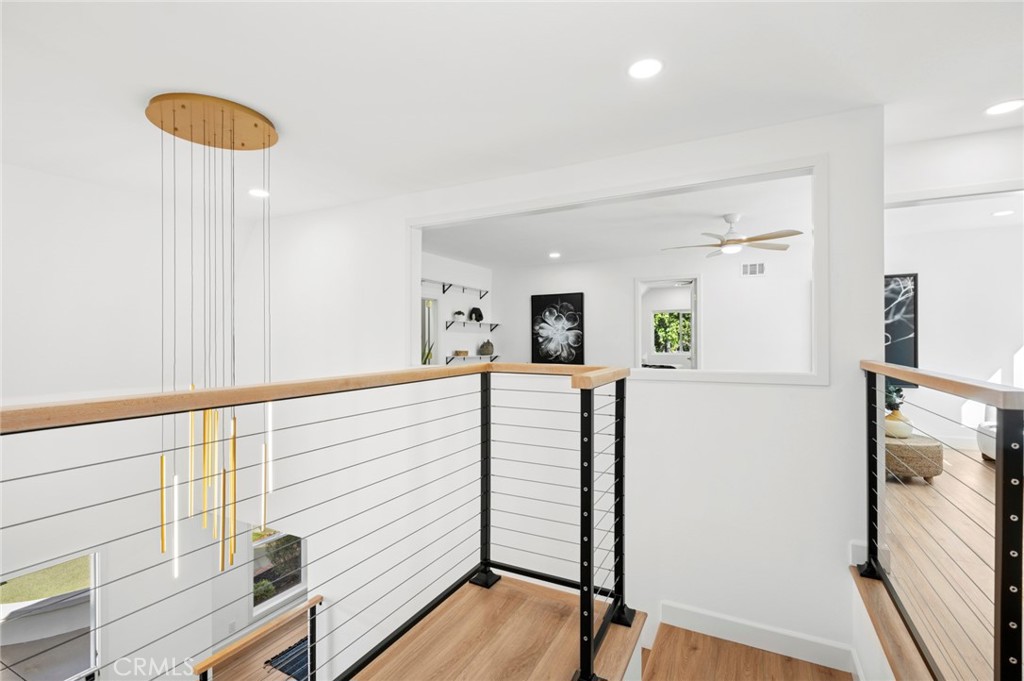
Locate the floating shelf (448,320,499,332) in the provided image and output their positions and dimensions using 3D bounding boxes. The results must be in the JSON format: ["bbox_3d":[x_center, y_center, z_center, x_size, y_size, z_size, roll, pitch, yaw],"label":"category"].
[{"bbox_3d":[-0.571,-0.202,7.125,0.170,0.130,1.320,0,0,27],"label":"floating shelf"}]

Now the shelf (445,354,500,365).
[{"bbox_3d":[-0.571,0.307,7.125,0.170,0.125,1.320,0,0,27],"label":"shelf"}]

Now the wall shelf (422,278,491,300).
[{"bbox_3d":[-0.905,-0.730,6.477,0.170,0.140,2.120,0,0,27],"label":"wall shelf"}]

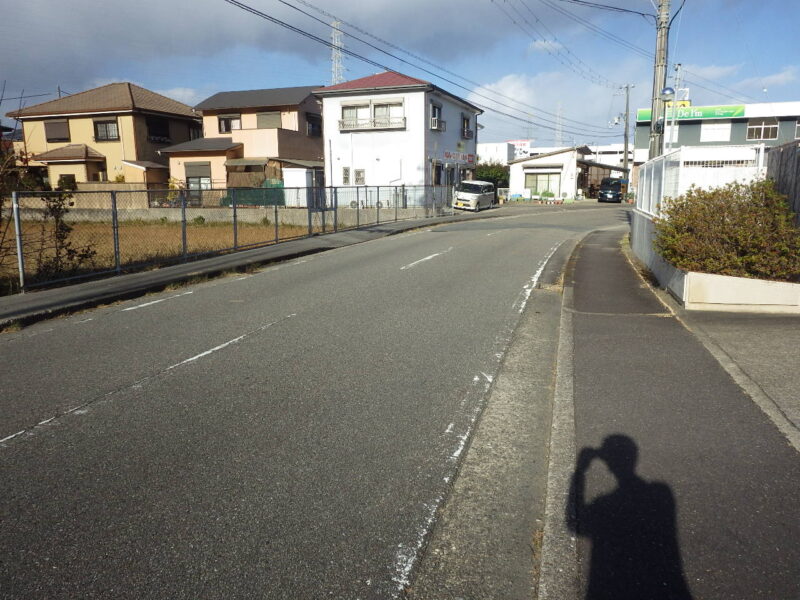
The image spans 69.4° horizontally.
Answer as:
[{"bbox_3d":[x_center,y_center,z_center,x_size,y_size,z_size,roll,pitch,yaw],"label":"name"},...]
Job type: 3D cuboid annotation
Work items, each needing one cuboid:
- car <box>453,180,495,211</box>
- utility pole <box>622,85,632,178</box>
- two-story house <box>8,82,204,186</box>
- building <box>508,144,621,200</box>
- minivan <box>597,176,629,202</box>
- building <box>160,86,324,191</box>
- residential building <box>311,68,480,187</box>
[{"bbox_3d":[4.330,-6.076,33.664,1.480,1.670,3.400,6,13,25],"label":"car"},{"bbox_3d":[18.144,-12.686,46.406,0.360,9.080,0.360,4,12,20],"label":"utility pole"},{"bbox_3d":[-19.927,-11.115,41.279,10.300,8.430,10.000,4,12,20],"label":"two-story house"},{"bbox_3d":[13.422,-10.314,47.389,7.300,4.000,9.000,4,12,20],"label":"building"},{"bbox_3d":[15.788,-8.238,43.327,1.720,1.780,4.500,4,12,21],"label":"minivan"},{"bbox_3d":[-9.289,-9.934,37.698,9.000,7.440,8.200,4,12,20],"label":"building"},{"bbox_3d":[0.425,-9.970,36.879,6.800,7.930,11.600,4,12,20],"label":"residential building"}]

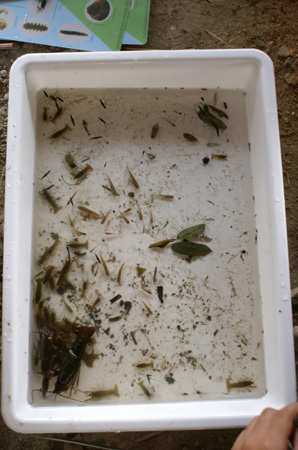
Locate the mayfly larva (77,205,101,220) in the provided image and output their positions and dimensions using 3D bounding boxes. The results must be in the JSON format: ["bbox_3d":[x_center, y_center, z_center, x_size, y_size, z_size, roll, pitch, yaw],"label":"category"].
[{"bbox_3d":[-0.072,-0.016,0.630,0.030,0.005,0.007,20,79,2],"label":"mayfly larva"}]

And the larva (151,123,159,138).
[{"bbox_3d":[0.008,-0.122,0.682,0.008,0.006,0.022,19,79,1],"label":"larva"}]

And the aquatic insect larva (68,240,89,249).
[{"bbox_3d":[-0.087,0.025,0.651,0.025,0.007,0.011,0,80,-3],"label":"aquatic insect larva"}]

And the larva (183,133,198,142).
[{"bbox_3d":[0.053,-0.109,0.657,0.020,0.004,0.007,28,79,4],"label":"larva"}]

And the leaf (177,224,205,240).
[{"bbox_3d":[0.051,0.008,0.638,0.039,0.005,0.012,-27,81,-6],"label":"leaf"}]

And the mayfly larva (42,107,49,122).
[{"bbox_3d":[-0.134,-0.143,0.679,0.008,0.006,0.021,1,80,-2],"label":"mayfly larva"}]

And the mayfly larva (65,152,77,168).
[{"bbox_3d":[-0.098,-0.082,0.655,0.010,0.007,0.023,-24,81,-5],"label":"mayfly larva"}]

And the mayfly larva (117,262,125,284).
[{"bbox_3d":[-0.032,0.056,0.631,0.005,0.004,0.029,18,80,2],"label":"mayfly larva"}]

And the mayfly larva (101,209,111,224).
[{"bbox_3d":[-0.052,-0.011,0.643,0.003,0.003,0.021,31,81,4],"label":"mayfly larva"}]

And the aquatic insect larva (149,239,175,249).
[{"bbox_3d":[0.016,0.022,0.623,0.033,0.005,0.006,-15,79,-5],"label":"aquatic insect larva"}]

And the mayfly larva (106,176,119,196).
[{"bbox_3d":[-0.047,-0.050,0.650,0.005,0.004,0.032,-26,81,-6],"label":"mayfly larva"}]

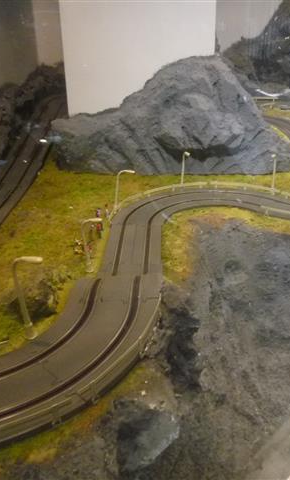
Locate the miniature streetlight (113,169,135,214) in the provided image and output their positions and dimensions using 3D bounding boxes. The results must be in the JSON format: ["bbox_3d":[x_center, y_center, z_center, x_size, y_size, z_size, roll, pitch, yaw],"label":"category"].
[{"bbox_3d":[-0.029,-0.073,0.695,0.030,0.070,0.009,2,25,7],"label":"miniature streetlight"}]

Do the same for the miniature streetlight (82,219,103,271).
[{"bbox_3d":[-0.058,0.007,0.528,0.029,0.067,0.009,1,25,4],"label":"miniature streetlight"}]

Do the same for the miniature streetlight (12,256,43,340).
[{"bbox_3d":[-0.080,0.044,0.334,0.027,0.069,0.009,9,26,20],"label":"miniature streetlight"}]

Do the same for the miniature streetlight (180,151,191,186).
[{"bbox_3d":[0.071,-0.123,0.822,0.009,0.063,0.029,-14,28,-25],"label":"miniature streetlight"}]

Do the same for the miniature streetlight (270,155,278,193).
[{"bbox_3d":[0.214,-0.106,0.762,0.009,0.066,0.029,5,26,14],"label":"miniature streetlight"}]

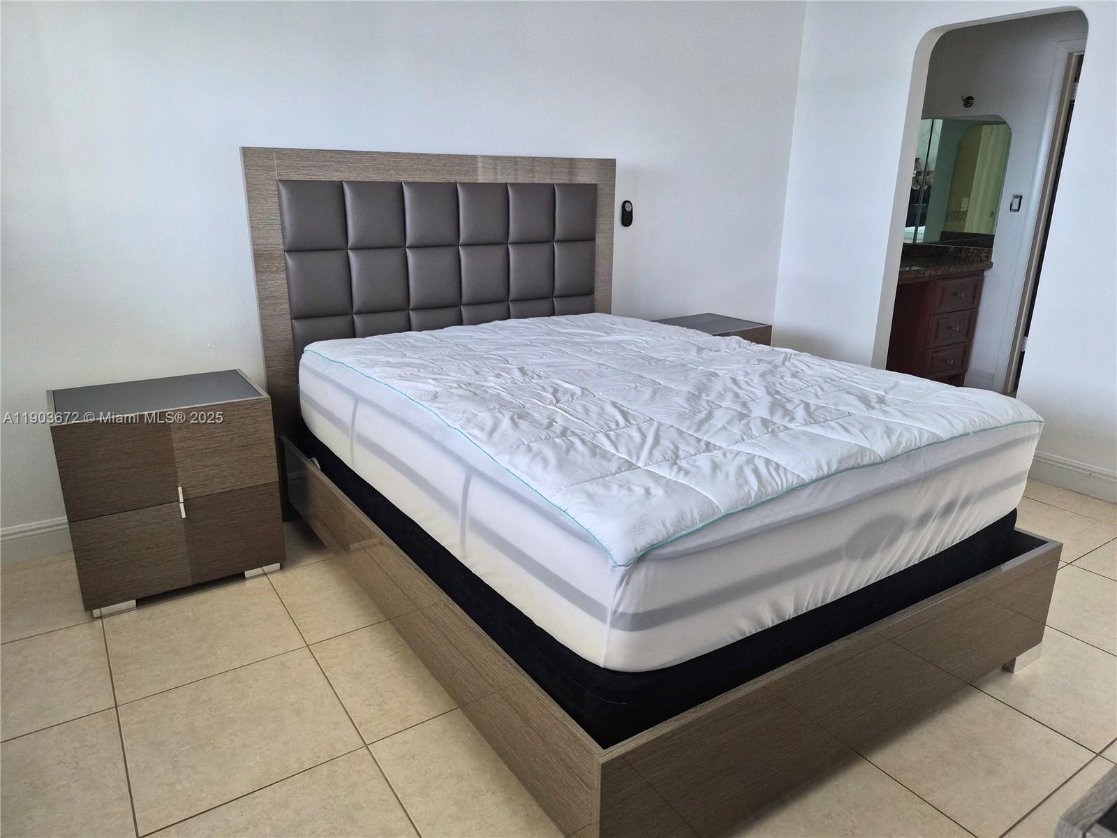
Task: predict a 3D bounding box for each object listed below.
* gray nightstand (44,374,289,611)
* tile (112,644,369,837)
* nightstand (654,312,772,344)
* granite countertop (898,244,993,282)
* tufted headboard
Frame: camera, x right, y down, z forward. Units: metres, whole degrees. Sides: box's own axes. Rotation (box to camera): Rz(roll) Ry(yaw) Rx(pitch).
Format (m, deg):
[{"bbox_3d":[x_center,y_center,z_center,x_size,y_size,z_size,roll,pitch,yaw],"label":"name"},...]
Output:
[{"bbox_3d":[-1.342,0.227,2.574,0.609,0.648,0.468,-11,20,-33],"label":"gray nightstand"},{"bbox_3d":[-0.820,0.786,1.899,0.496,0.010,0.496,-11,20,-33],"label":"tile"},{"bbox_3d":[0.748,-0.196,4.042,0.607,0.648,0.465,-11,20,-33],"label":"nightstand"},{"bbox_3d":[2.267,-1.071,4.986,1.360,0.142,0.585,-11,20,-33],"label":"granite countertop"},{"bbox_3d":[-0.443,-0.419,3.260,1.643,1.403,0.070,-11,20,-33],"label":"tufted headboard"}]

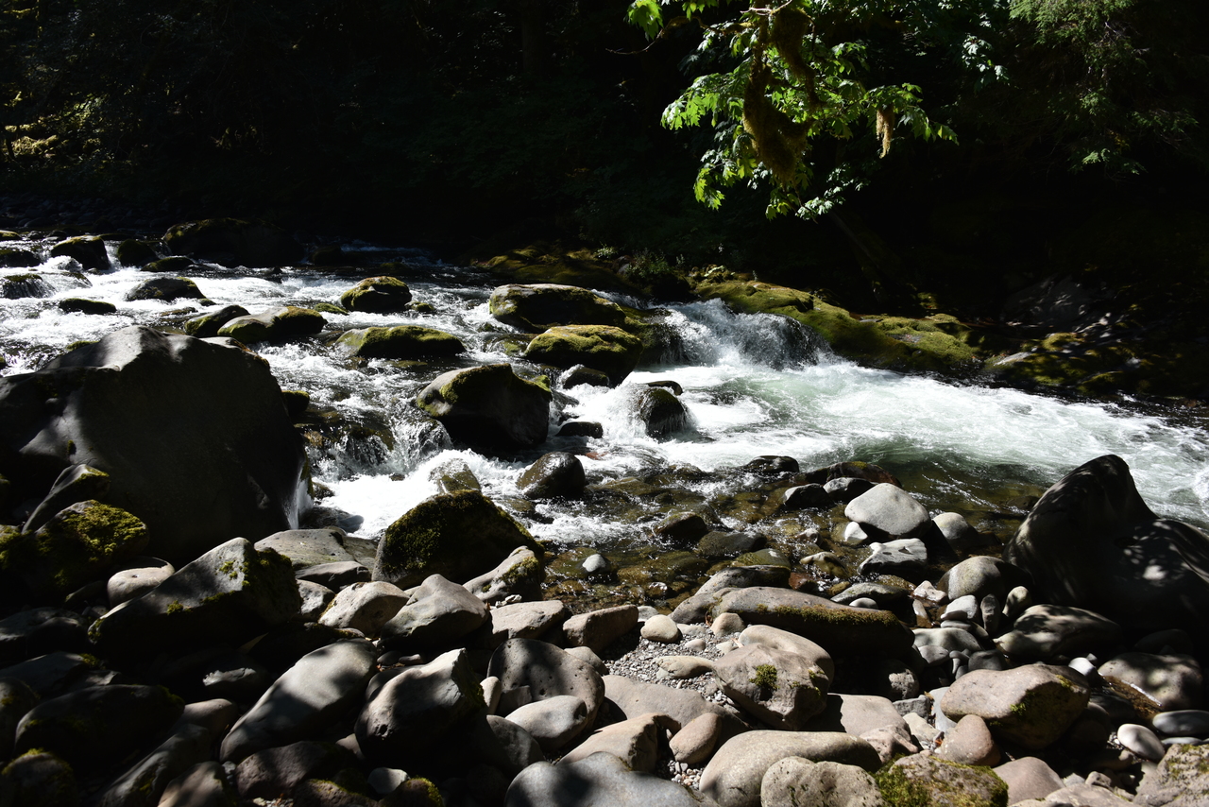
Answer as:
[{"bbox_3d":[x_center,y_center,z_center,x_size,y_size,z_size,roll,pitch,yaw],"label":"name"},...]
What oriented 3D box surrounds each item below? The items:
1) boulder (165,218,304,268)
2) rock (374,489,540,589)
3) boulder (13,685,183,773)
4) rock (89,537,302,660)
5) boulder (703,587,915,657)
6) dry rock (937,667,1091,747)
[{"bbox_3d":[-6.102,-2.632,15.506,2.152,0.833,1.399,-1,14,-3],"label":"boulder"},{"bbox_3d":[-0.775,0.733,5.005,0.868,0.496,0.608,-2,14,-8],"label":"rock"},{"bbox_3d":[-1.577,1.032,2.955,0.470,0.226,0.258,-6,15,-24],"label":"boulder"},{"bbox_3d":[-1.676,0.809,3.902,0.807,0.448,0.500,-5,15,-21],"label":"rock"},{"bbox_3d":[0.872,0.951,4.054,0.883,0.253,0.318,4,14,17],"label":"boulder"},{"bbox_3d":[1.411,1.059,3.254,0.477,0.258,0.324,2,14,10],"label":"dry rock"}]

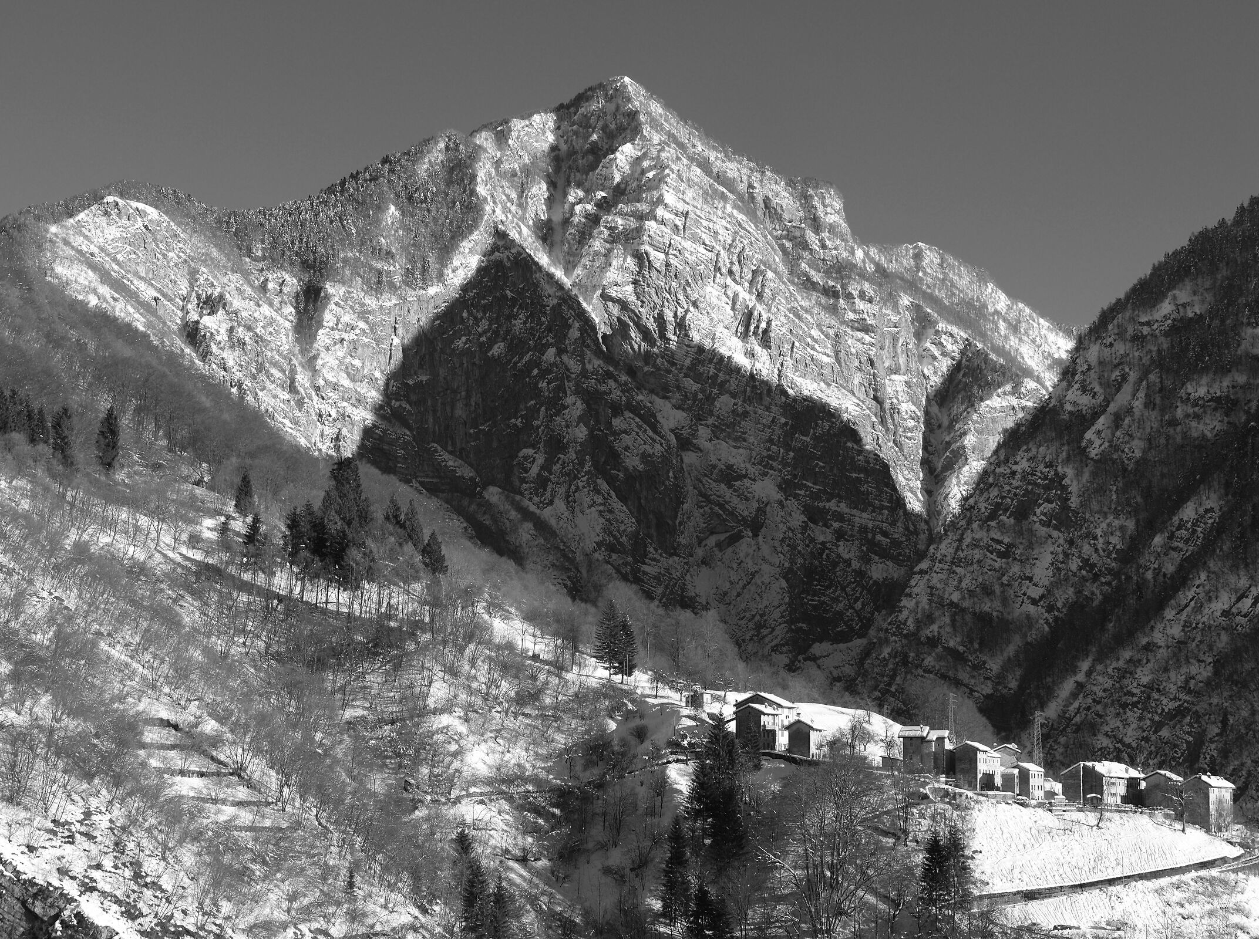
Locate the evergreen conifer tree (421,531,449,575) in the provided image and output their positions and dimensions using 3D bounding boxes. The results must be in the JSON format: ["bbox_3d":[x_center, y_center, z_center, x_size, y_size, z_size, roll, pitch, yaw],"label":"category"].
[{"bbox_3d":[-48.850,21.259,637.779,6.649,12.191,6.649,1,-9,-4],"label":"evergreen conifer tree"}]

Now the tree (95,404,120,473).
[{"bbox_3d":[-120.950,-7.020,590.000,6.000,16.250,6.000,0,-8,0],"label":"tree"}]

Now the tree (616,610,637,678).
[{"bbox_3d":[-1.317,41.757,608.568,6.338,16.636,6.338,0,-8,0],"label":"tree"}]

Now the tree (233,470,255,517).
[{"bbox_3d":[-87.720,5.520,580.000,5.020,11.160,5.020,0,-8,0],"label":"tree"}]

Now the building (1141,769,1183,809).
[{"bbox_3d":[116.980,70.602,558.530,7.628,9.708,5.635,-8,-12,43],"label":"building"}]

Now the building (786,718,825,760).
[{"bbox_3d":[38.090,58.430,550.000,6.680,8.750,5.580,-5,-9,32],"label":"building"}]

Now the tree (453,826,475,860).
[{"bbox_3d":[-31.502,71.615,483.714,4.242,8.061,4.242,1,-9,-4],"label":"tree"}]

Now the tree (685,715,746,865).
[{"bbox_3d":[17.851,66.653,525.489,11.931,32.121,11.931,0,-9,2],"label":"tree"}]

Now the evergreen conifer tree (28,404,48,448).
[{"bbox_3d":[-147.236,-10.413,633.019,5.346,11.818,5.346,2,-9,-13],"label":"evergreen conifer tree"}]

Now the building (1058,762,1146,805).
[{"bbox_3d":[104.500,69.550,562.000,10.840,9.420,17.220,-6,-10,39],"label":"building"}]

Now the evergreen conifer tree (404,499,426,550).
[{"bbox_3d":[-48.280,12.710,570.000,5.060,12.210,5.060,0,-8,0],"label":"evergreen conifer tree"}]

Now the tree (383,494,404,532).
[{"bbox_3d":[-59.788,11.486,647.143,5.346,10.693,5.346,1,-9,-5],"label":"tree"}]

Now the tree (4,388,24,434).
[{"bbox_3d":[-145.010,-13.120,600.000,5.190,12.330,5.190,0,-8,0],"label":"tree"}]

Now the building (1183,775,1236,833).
[{"bbox_3d":[124.489,71.908,546.404,8.221,12.963,8.389,6,-10,-35],"label":"building"}]

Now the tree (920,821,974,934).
[{"bbox_3d":[62.830,81.220,505.000,10.930,22.740,8.740,0,-8,0],"label":"tree"}]

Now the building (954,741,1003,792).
[{"bbox_3d":[79.260,67.516,578.708,8.533,11.454,7.586,7,-11,-41],"label":"building"}]

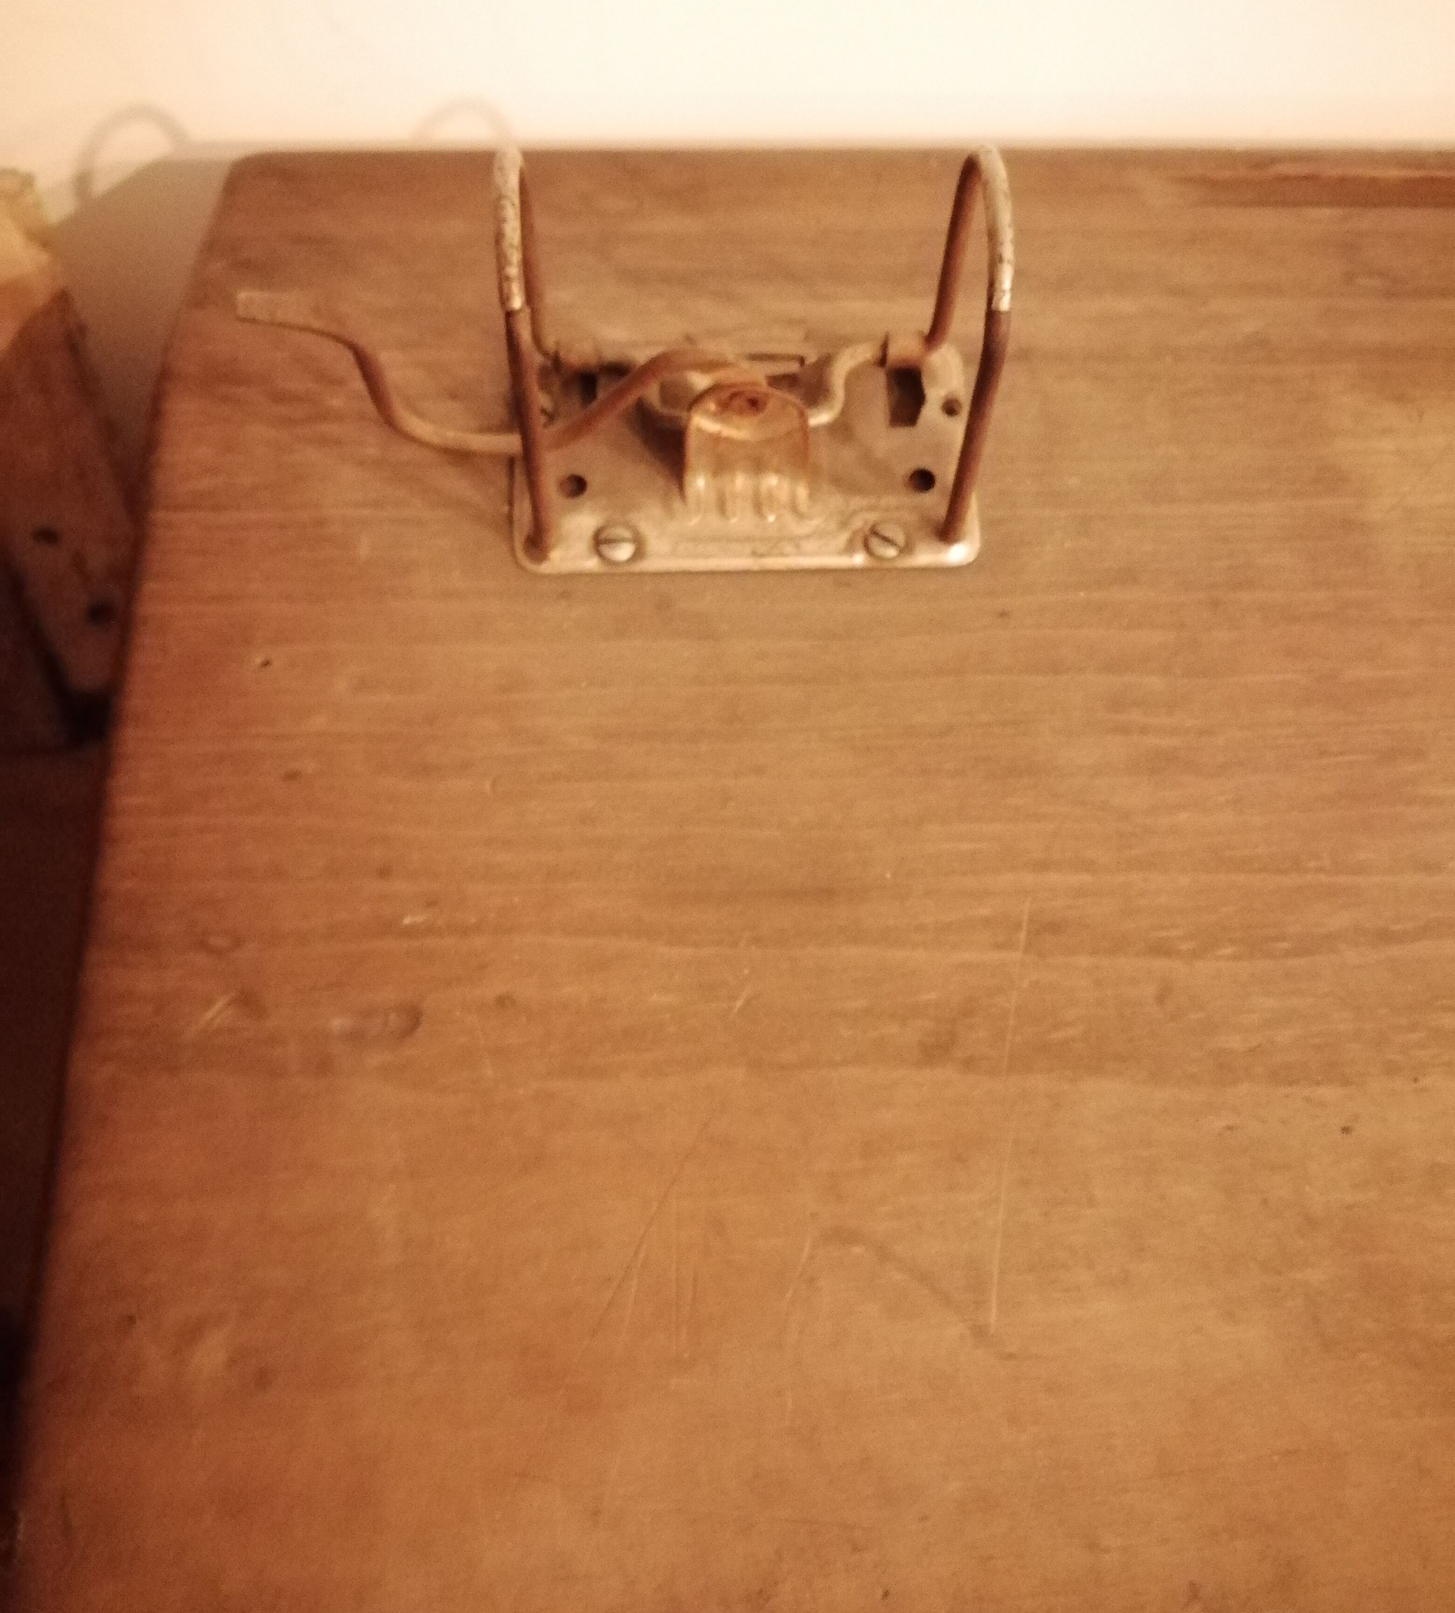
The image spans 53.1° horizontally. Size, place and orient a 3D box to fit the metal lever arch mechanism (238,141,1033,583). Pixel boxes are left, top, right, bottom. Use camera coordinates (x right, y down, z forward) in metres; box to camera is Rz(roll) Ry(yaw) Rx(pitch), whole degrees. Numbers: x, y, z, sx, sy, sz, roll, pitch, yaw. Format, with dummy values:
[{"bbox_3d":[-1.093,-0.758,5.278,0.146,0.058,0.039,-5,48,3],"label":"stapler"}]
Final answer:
[{"bbox_3d":[-0.019,-0.088,0.271,0.141,0.069,0.062,-1,61,-1],"label":"metal lever arch mechanism"}]

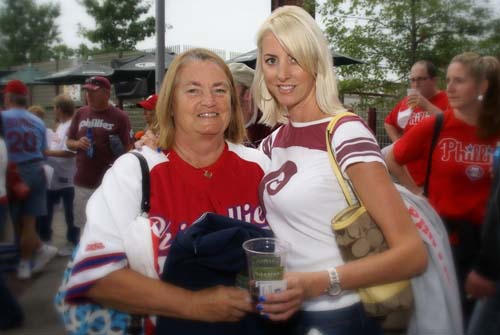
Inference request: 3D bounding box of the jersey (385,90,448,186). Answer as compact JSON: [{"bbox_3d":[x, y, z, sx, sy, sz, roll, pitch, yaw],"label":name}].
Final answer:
[{"bbox_3d":[1.087,-0.145,3.120,0.540,0.670,0.320,6,8,41],"label":"jersey"}]

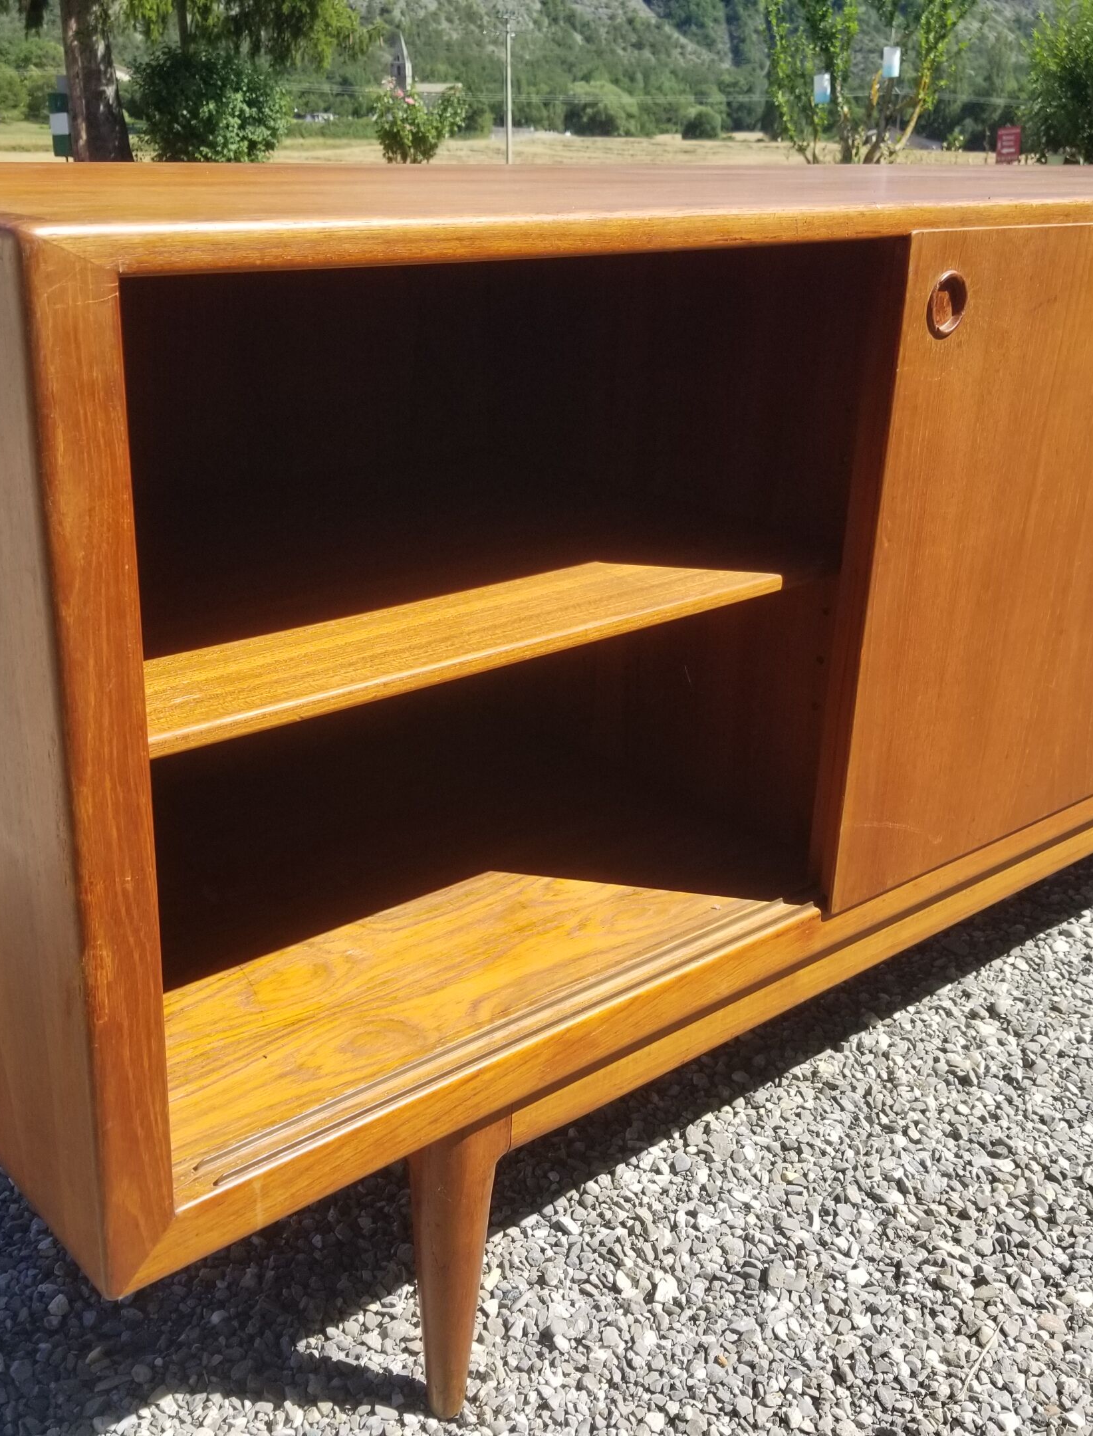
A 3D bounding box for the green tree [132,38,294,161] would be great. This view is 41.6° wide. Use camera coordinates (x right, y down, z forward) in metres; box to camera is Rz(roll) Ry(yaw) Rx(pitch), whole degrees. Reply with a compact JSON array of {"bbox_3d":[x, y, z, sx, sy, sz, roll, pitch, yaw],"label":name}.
[{"bbox_3d":[-3.366,-6.072,14.415,1.549,1.314,1.394,-2,23,-12],"label":"green tree"}]

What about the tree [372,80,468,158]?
[{"bbox_3d":[-1.136,-5.251,12.928,0.857,0.898,0.772,0,22,-5],"label":"tree"}]

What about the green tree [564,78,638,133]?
[{"bbox_3d":[6.370,-72.454,170.103,8.677,5.866,7.809,3,22,1],"label":"green tree"}]

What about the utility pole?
[{"bbox_3d":[-2.092,-34.177,78.890,0.280,7.385,0.280,2,22,-2],"label":"utility pole"}]

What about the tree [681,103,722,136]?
[{"bbox_3d":[16.811,-65.053,156.159,4.537,3.302,4.083,4,22,4],"label":"tree"}]

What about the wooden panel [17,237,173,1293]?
[{"bbox_3d":[-0.205,0.051,0.664,0.042,0.530,0.025,-16,29,-38],"label":"wooden panel"}]

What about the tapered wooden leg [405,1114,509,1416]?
[{"bbox_3d":[-0.064,0.366,0.972,0.058,0.274,0.058,-16,29,-38],"label":"tapered wooden leg"}]

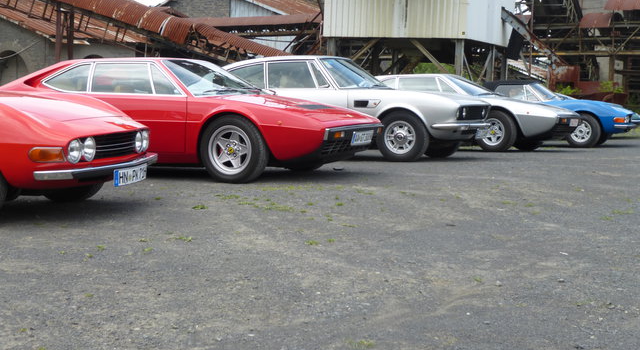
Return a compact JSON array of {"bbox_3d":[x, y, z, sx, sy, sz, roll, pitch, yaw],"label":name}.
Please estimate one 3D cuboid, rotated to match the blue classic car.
[{"bbox_3d":[3.867,-1.253,18.284,4.110,1.220,1.710,5,6,25],"label":"blue classic car"}]

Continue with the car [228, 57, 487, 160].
[{"bbox_3d":[0.029,-0.990,13.486,4.585,1.320,1.830,5,6,24],"label":"car"}]

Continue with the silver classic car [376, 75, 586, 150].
[{"bbox_3d":[1.991,-1.092,15.858,4.300,1.180,1.710,5,6,28],"label":"silver classic car"}]

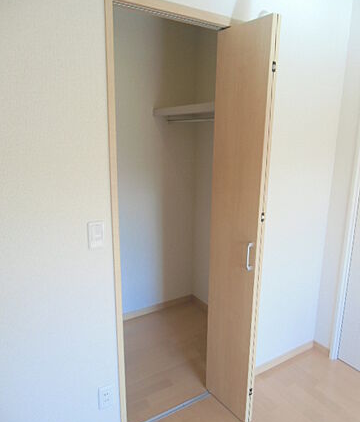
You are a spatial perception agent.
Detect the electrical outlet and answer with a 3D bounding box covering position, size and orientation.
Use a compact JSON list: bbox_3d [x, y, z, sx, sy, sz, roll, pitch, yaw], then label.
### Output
[{"bbox_3d":[-0.348,0.893,1.589,0.070,0.120,0.012,-8,15,-31],"label":"electrical outlet"}]

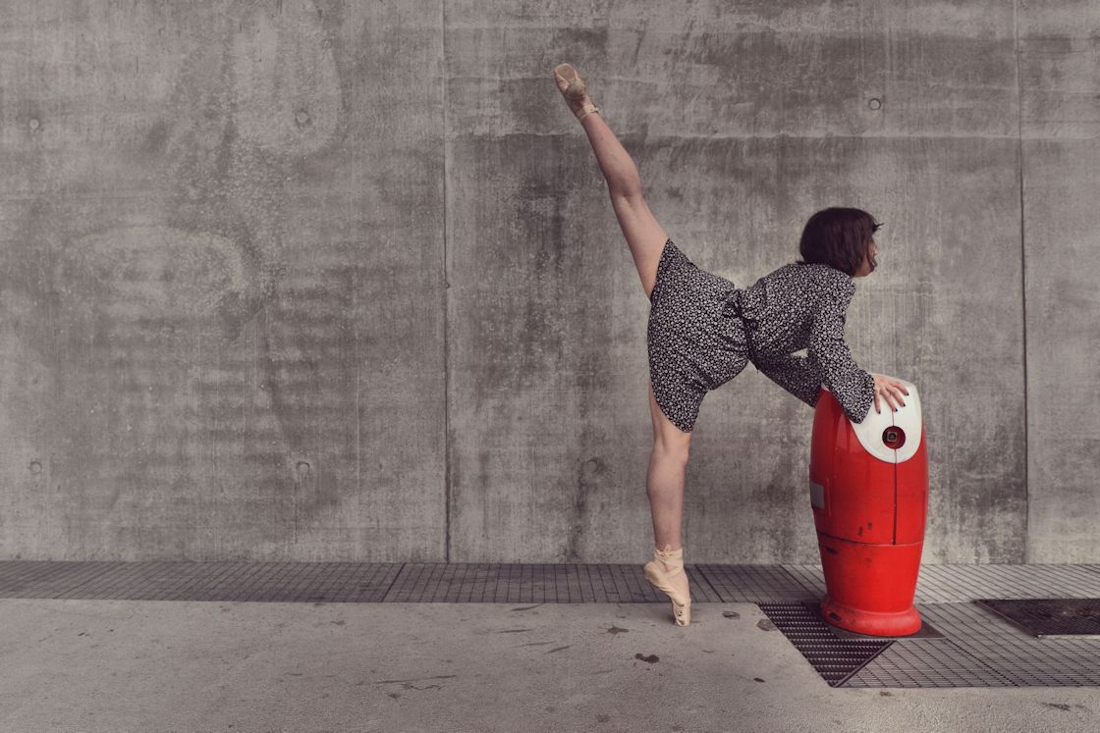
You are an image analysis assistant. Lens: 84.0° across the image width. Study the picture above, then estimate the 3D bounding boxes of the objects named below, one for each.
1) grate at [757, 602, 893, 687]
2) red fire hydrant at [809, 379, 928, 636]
[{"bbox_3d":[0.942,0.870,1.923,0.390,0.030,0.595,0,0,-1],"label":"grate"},{"bbox_3d":[1.074,0.453,2.057,0.362,0.805,0.330,0,0,-1],"label":"red fire hydrant"}]

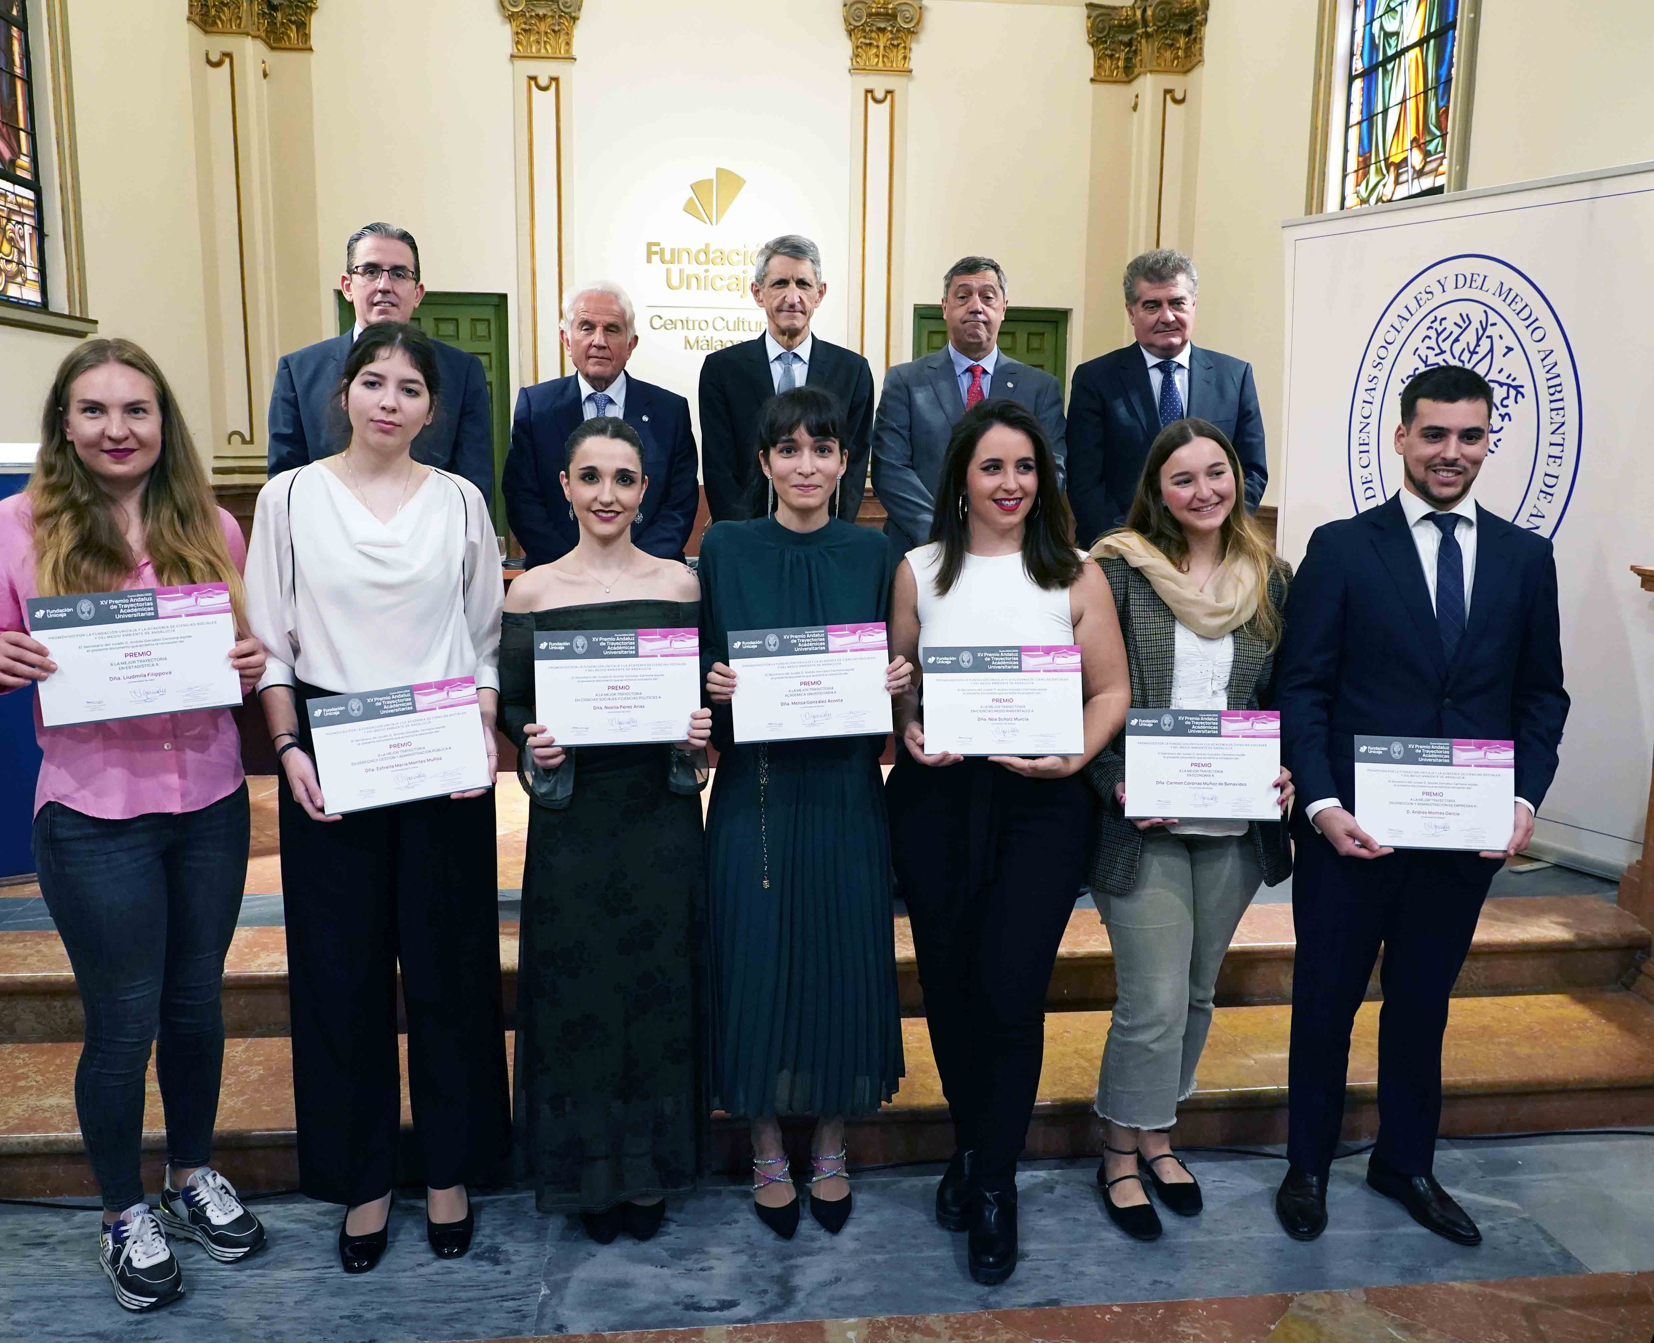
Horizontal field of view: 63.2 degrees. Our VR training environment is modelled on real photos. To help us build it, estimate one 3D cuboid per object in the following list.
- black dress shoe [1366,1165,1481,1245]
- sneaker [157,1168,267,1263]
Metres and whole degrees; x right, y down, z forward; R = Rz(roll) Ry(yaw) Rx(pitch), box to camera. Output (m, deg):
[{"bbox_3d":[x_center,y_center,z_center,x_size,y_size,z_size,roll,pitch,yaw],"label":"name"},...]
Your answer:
[{"bbox_3d":[1.268,1.092,2.861,0.103,0.108,0.287,-3,9,-23],"label":"black dress shoe"},{"bbox_3d":[-1.241,1.085,2.733,0.285,0.125,0.105,7,11,39],"label":"sneaker"}]

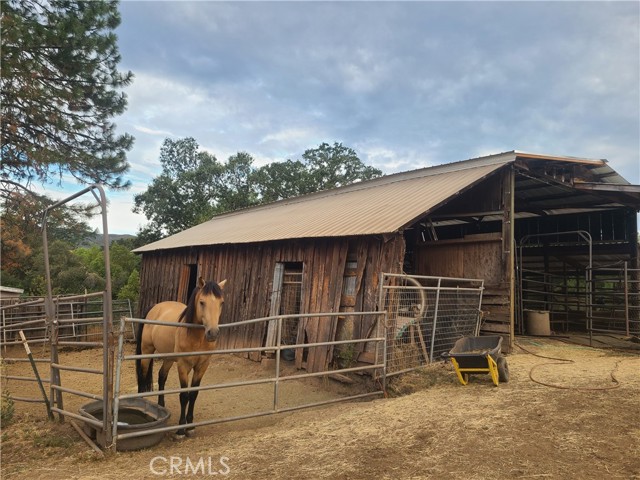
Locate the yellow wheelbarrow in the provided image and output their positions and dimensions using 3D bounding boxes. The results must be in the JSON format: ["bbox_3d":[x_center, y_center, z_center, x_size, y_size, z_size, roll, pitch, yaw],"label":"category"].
[{"bbox_3d":[2.576,1.976,7.686,0.700,0.690,1.320,-1,-3,27],"label":"yellow wheelbarrow"}]

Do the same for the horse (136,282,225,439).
[{"bbox_3d":[-1.791,1.356,5.904,0.620,1.800,2.080,2,-3,-32],"label":"horse"}]

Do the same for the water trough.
[{"bbox_3d":[-2.223,2.101,5.500,1.304,0.280,0.752,-3,-4,45],"label":"water trough"}]

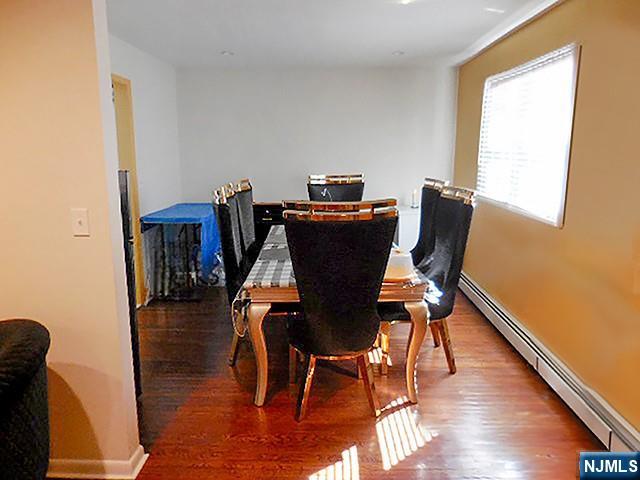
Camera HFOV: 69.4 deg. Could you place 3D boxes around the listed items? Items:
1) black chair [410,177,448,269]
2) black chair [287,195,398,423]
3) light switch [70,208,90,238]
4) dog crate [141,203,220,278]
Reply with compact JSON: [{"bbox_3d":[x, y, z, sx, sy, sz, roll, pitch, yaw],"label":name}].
[{"bbox_3d":[0.696,0.112,4.051,0.600,1.250,0.580,-1,11,-3],"label":"black chair"},{"bbox_3d":[0.082,0.371,2.782,0.570,1.240,0.600,-1,11,-6],"label":"black chair"},{"bbox_3d":[-1.006,-0.074,1.945,0.070,0.116,0.015,0,11,0],"label":"light switch"},{"bbox_3d":[-1.475,0.112,5.120,0.630,0.830,1.030,0,11,0],"label":"dog crate"}]

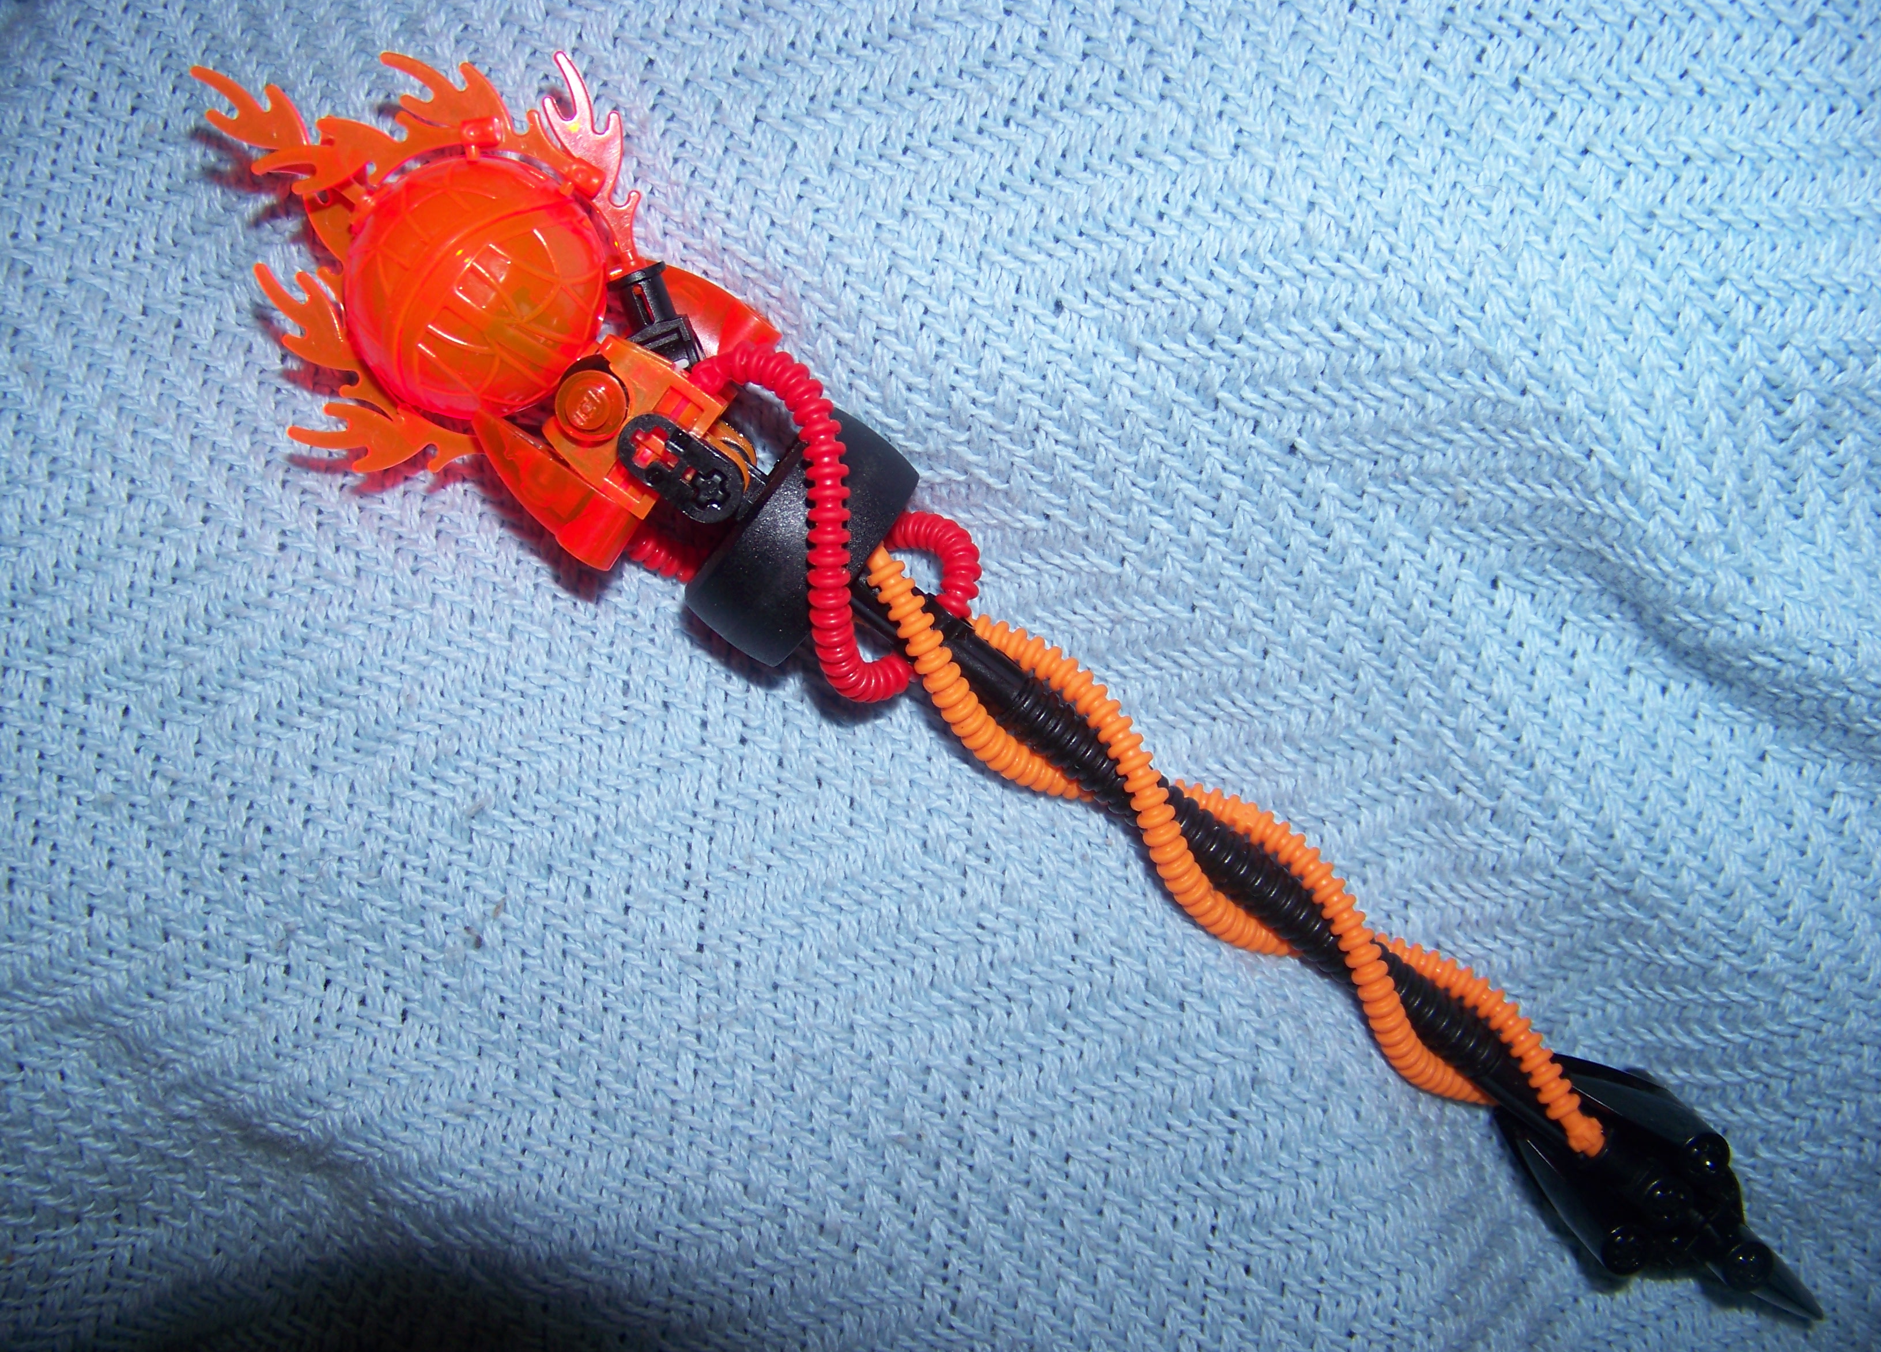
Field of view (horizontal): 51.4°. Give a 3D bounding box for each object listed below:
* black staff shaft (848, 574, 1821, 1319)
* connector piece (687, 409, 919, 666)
[{"bbox_3d":[0.051,0.035,0.243,0.157,0.016,0.022,37,90,-6],"label":"black staff shaft"},{"bbox_3d":[-0.017,-0.017,0.234,0.014,0.030,0.030,37,90,-6],"label":"connector piece"}]

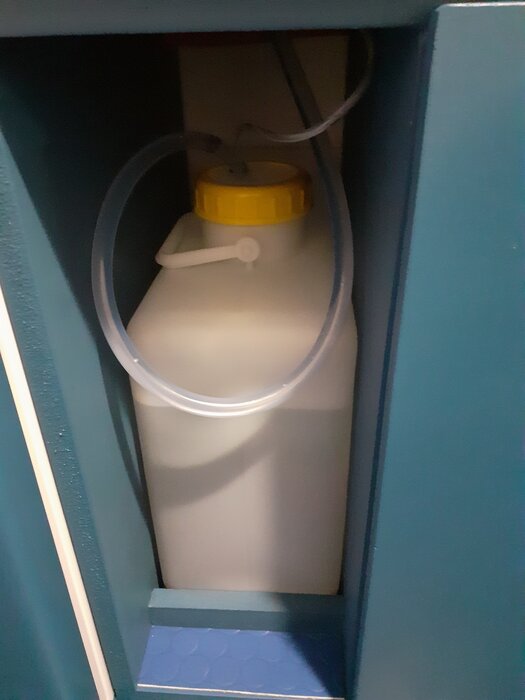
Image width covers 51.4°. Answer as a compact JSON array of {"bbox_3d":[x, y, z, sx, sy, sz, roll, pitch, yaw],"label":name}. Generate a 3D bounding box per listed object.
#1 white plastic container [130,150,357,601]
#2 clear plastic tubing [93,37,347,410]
[{"bbox_3d":[-0.007,0.014,0.573,0.175,0.382,0.285,1,29,3],"label":"white plastic container"},{"bbox_3d":[-0.020,-0.098,0.389,0.173,0.245,0.205,1,29,3],"label":"clear plastic tubing"}]

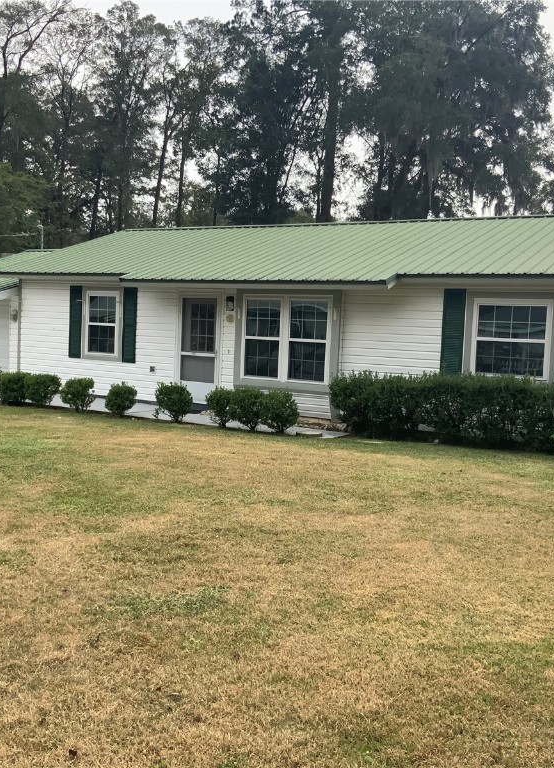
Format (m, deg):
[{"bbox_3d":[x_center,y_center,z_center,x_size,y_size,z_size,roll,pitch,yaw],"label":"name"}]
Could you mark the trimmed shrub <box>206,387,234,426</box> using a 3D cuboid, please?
[{"bbox_3d":[-0.847,0.370,13.918,0.600,0.640,0.600,2,4,0],"label":"trimmed shrub"}]

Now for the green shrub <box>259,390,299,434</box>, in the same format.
[{"bbox_3d":[0.055,0.435,13.327,0.620,0.660,0.620,2,4,0],"label":"green shrub"}]

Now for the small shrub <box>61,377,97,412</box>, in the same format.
[{"bbox_3d":[-3.543,0.192,15.351,0.614,0.635,0.614,2,4,0],"label":"small shrub"}]

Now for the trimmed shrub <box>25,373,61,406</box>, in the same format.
[{"bbox_3d":[-4.312,0.111,15.841,0.651,0.609,0.651,5,4,32],"label":"trimmed shrub"}]

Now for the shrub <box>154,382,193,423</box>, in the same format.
[{"bbox_3d":[-1.702,0.310,14.176,0.632,0.669,0.632,2,4,0],"label":"shrub"}]

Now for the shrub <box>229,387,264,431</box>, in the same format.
[{"bbox_3d":[-0.468,0.386,13.388,0.566,0.694,0.566,2,4,0],"label":"shrub"}]

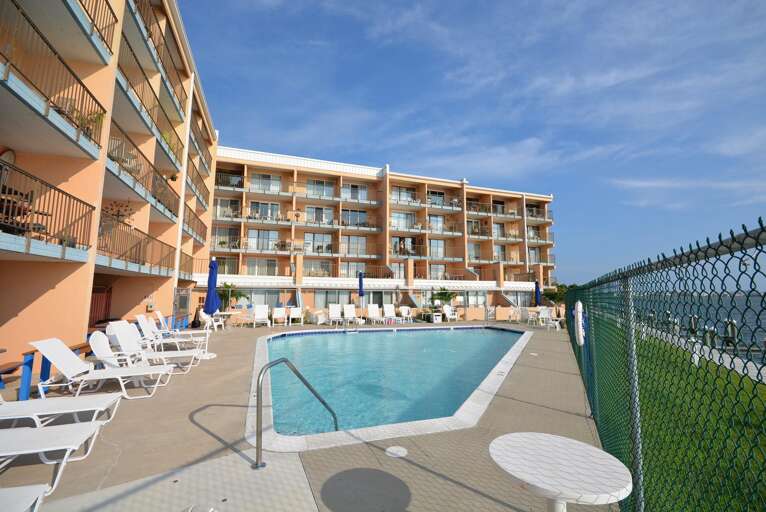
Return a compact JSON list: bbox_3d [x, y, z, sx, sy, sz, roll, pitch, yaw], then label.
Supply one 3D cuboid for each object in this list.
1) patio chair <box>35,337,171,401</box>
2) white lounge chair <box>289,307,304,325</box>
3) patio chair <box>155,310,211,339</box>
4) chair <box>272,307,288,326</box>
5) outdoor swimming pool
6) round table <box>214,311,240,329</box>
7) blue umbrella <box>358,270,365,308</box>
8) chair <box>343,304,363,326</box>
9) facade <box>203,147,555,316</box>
[{"bbox_3d":[-4.535,1.834,5.290,1.830,0.930,0.620,2,-7,-17],"label":"patio chair"},{"bbox_3d":[-4.610,3.224,17.239,0.680,0.970,0.800,2,-7,-18],"label":"white lounge chair"},{"bbox_3d":[-6.627,2.403,10.589,1.750,1.030,0.620,2,-7,-13],"label":"patio chair"},{"bbox_3d":[-5.259,3.140,16.544,0.680,0.970,0.750,2,-7,-18],"label":"chair"},{"bbox_3d":[2.189,3.535,10.016,10.900,1.200,9.700,3,-7,-20],"label":"outdoor swimming pool"},{"bbox_3d":[-7.409,3.077,15.040,1.120,0.730,1.120,0,-7,0],"label":"round table"},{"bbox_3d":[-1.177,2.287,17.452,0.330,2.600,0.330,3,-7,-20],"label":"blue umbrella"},{"bbox_3d":[-1.760,3.301,18.037,0.650,1.020,1.400,4,-8,-28],"label":"chair"},{"bbox_3d":[0.703,-1.071,37.585,36.000,14.300,11.500,2,-7,-18],"label":"facade"}]

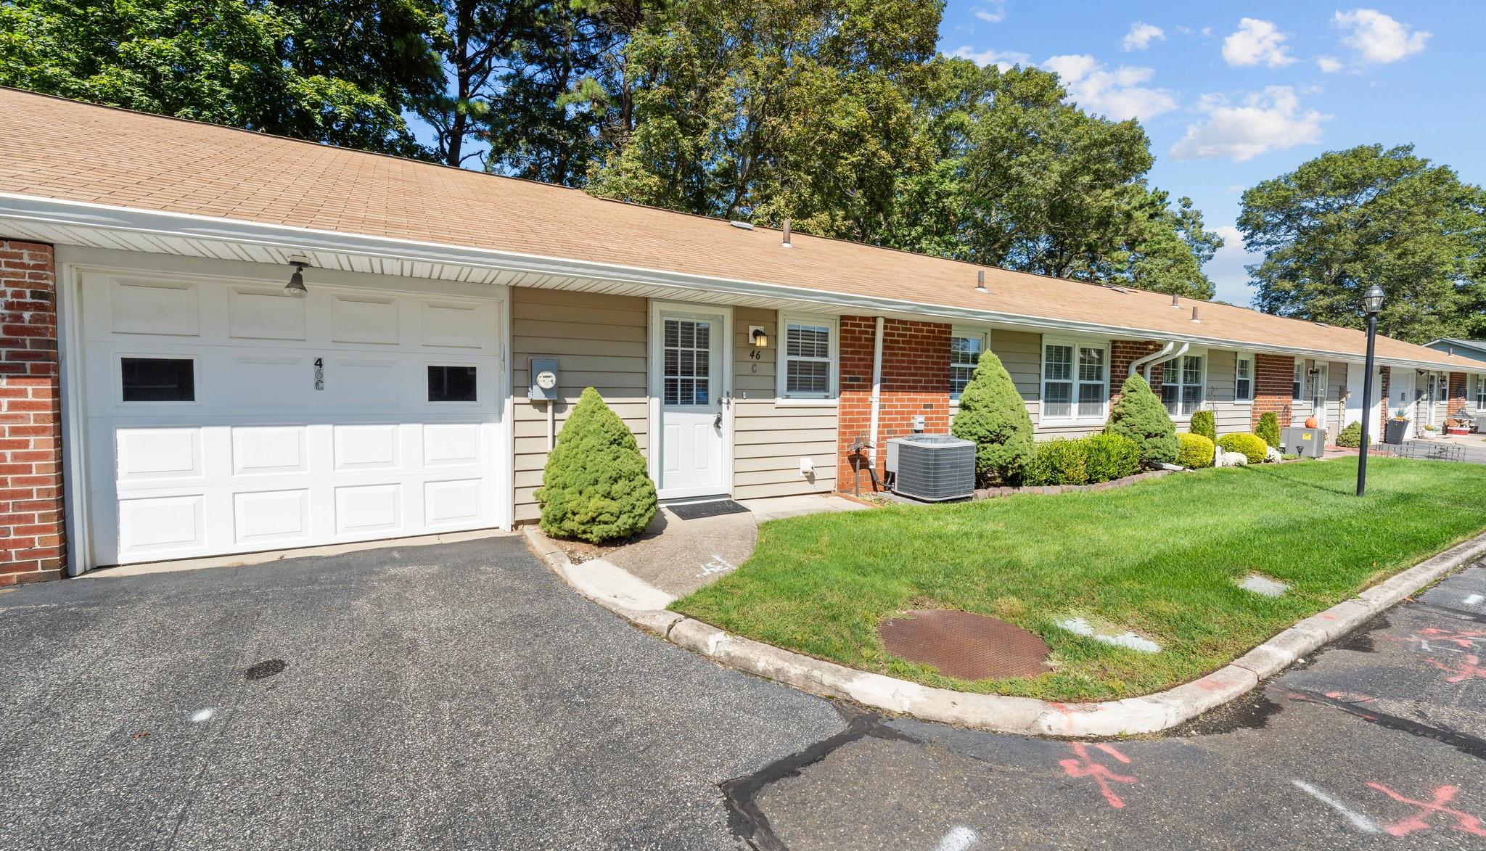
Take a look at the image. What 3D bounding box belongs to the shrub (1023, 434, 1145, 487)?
[{"bbox_3d":[4.823,0.416,8.168,2.250,0.620,0.750,-1,3,-28],"label":"shrub"}]

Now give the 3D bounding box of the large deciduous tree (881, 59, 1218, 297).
[{"bbox_3d":[15.447,-9.231,29.156,15.000,18.000,14.000,-1,3,-29],"label":"large deciduous tree"}]

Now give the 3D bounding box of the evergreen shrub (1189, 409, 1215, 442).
[{"bbox_3d":[8.538,0.215,10.725,0.420,1.020,0.420,-1,3,-29],"label":"evergreen shrub"}]

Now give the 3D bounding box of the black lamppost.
[{"bbox_3d":[7.979,-0.446,7.377,0.230,2.720,0.230,-1,3,-29],"label":"black lamppost"}]

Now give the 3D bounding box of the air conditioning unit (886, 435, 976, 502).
[{"bbox_3d":[2.304,0.500,7.072,0.780,0.660,0.780,-1,3,-29],"label":"air conditioning unit"}]

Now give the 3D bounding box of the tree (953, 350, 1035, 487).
[{"bbox_3d":[3.293,-0.115,7.664,1.000,1.733,1.000,-1,3,-28],"label":"tree"}]

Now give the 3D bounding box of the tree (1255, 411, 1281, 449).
[{"bbox_3d":[11.053,0.109,12.164,0.410,0.780,0.410,-1,3,-28],"label":"tree"}]

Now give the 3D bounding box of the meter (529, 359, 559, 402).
[{"bbox_3d":[-1.839,-0.422,5.366,0.235,0.380,0.200,-1,3,-29],"label":"meter"}]

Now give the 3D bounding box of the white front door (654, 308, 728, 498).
[{"bbox_3d":[-0.531,-0.223,6.179,0.876,1.992,0.070,-1,3,-28],"label":"white front door"}]

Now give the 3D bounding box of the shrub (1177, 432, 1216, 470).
[{"bbox_3d":[8.008,0.426,10.226,0.600,0.640,0.600,-1,3,-29],"label":"shrub"}]

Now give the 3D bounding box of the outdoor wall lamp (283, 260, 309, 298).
[{"bbox_3d":[-3.216,-1.050,4.156,0.155,0.270,0.180,-1,3,-28],"label":"outdoor wall lamp"}]

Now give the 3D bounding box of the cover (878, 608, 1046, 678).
[{"bbox_3d":[1.134,1.132,2.998,0.840,0.050,0.840,0,3,0],"label":"cover"}]

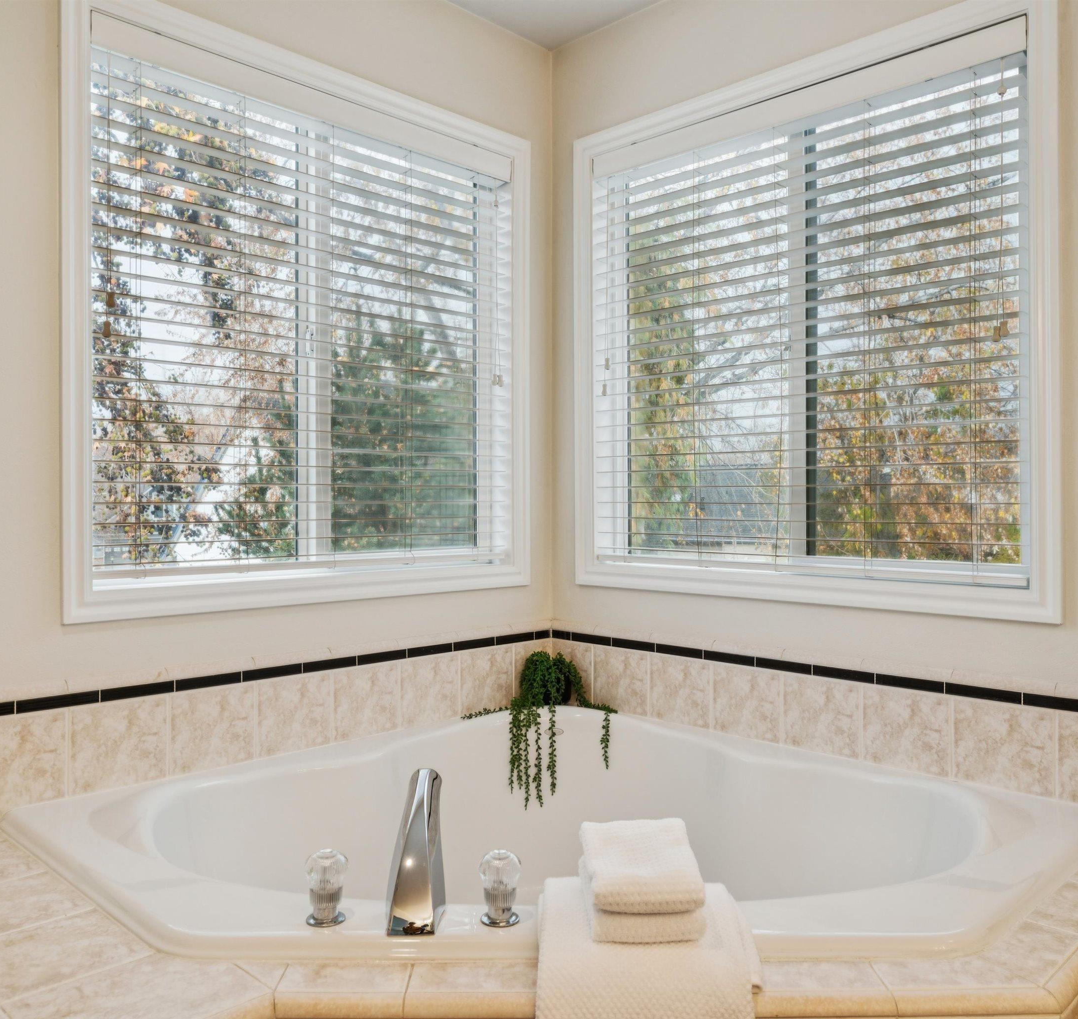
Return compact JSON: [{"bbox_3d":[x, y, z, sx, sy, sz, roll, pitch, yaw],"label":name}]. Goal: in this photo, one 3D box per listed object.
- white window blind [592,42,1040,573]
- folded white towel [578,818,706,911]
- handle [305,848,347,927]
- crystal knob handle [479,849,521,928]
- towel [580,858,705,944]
[{"bbox_3d":[0.597,-0.432,2.323,1.155,1.160,0.070,0,0,45],"label":"white window blind"},{"bbox_3d":[0.138,0.488,1.284,0.150,0.043,0.175,0,4,-2],"label":"folded white towel"},{"bbox_3d":[-0.300,0.531,1.319,0.059,0.094,0.059,0,0,0],"label":"handle"},{"bbox_3d":[-0.056,0.531,1.319,0.059,0.094,0.059,0,0,0],"label":"crystal knob handle"},{"bbox_3d":[0.139,0.530,1.286,0.150,0.040,0.175,0,4,-2],"label":"towel"}]

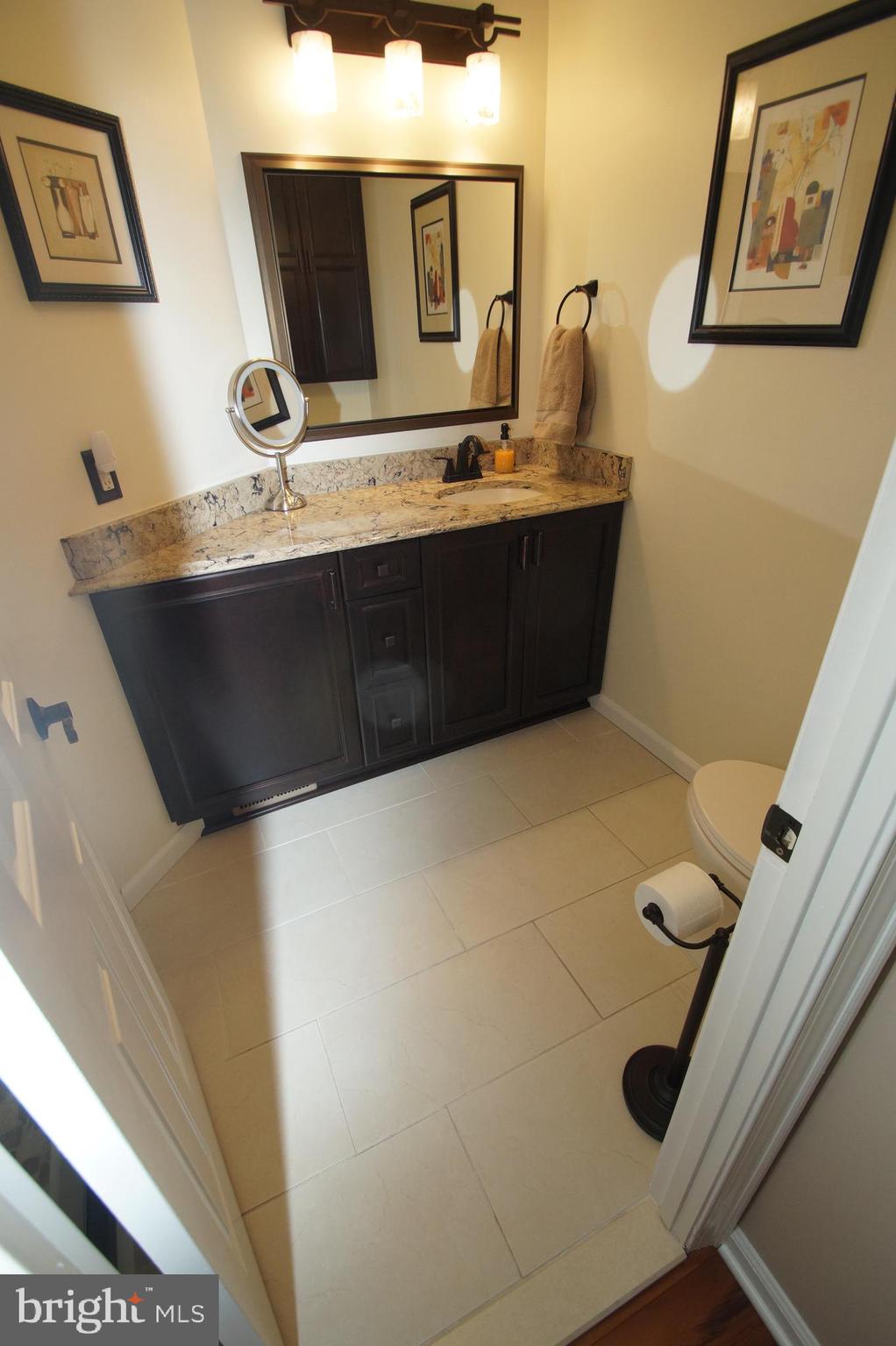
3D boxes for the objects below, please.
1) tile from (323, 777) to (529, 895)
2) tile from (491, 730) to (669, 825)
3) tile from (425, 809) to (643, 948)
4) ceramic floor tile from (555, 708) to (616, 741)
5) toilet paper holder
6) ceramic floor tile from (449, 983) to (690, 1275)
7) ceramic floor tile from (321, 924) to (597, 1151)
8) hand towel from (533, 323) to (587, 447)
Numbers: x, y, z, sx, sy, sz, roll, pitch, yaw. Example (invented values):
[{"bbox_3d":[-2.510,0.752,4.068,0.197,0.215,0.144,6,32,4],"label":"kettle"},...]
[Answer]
[{"bbox_3d":[-0.056,0.519,1.869,0.598,0.010,0.297,-14,32,-20],"label":"tile"},{"bbox_3d":[0.489,0.379,2.079,0.598,0.010,0.297,-14,32,-20],"label":"tile"},{"bbox_3d":[0.259,0.600,1.702,0.598,0.010,0.297,-14,32,-20],"label":"tile"},{"bbox_3d":[0.577,0.221,2.356,0.220,0.010,0.195,-14,32,-20],"label":"ceramic floor tile"},{"bbox_3d":[0.452,0.640,1.031,0.185,0.565,0.190,-14,32,-20],"label":"toilet paper holder"},{"bbox_3d":[0.341,0.900,1.162,0.598,0.010,0.287,-14,32,-20],"label":"ceramic floor tile"},{"bbox_3d":[0.029,0.821,1.325,0.598,0.010,0.297,-14,32,-20],"label":"ceramic floor tile"},{"bbox_3d":[0.410,-1.022,2.006,0.100,0.370,0.230,-14,32,-20],"label":"hand towel"}]

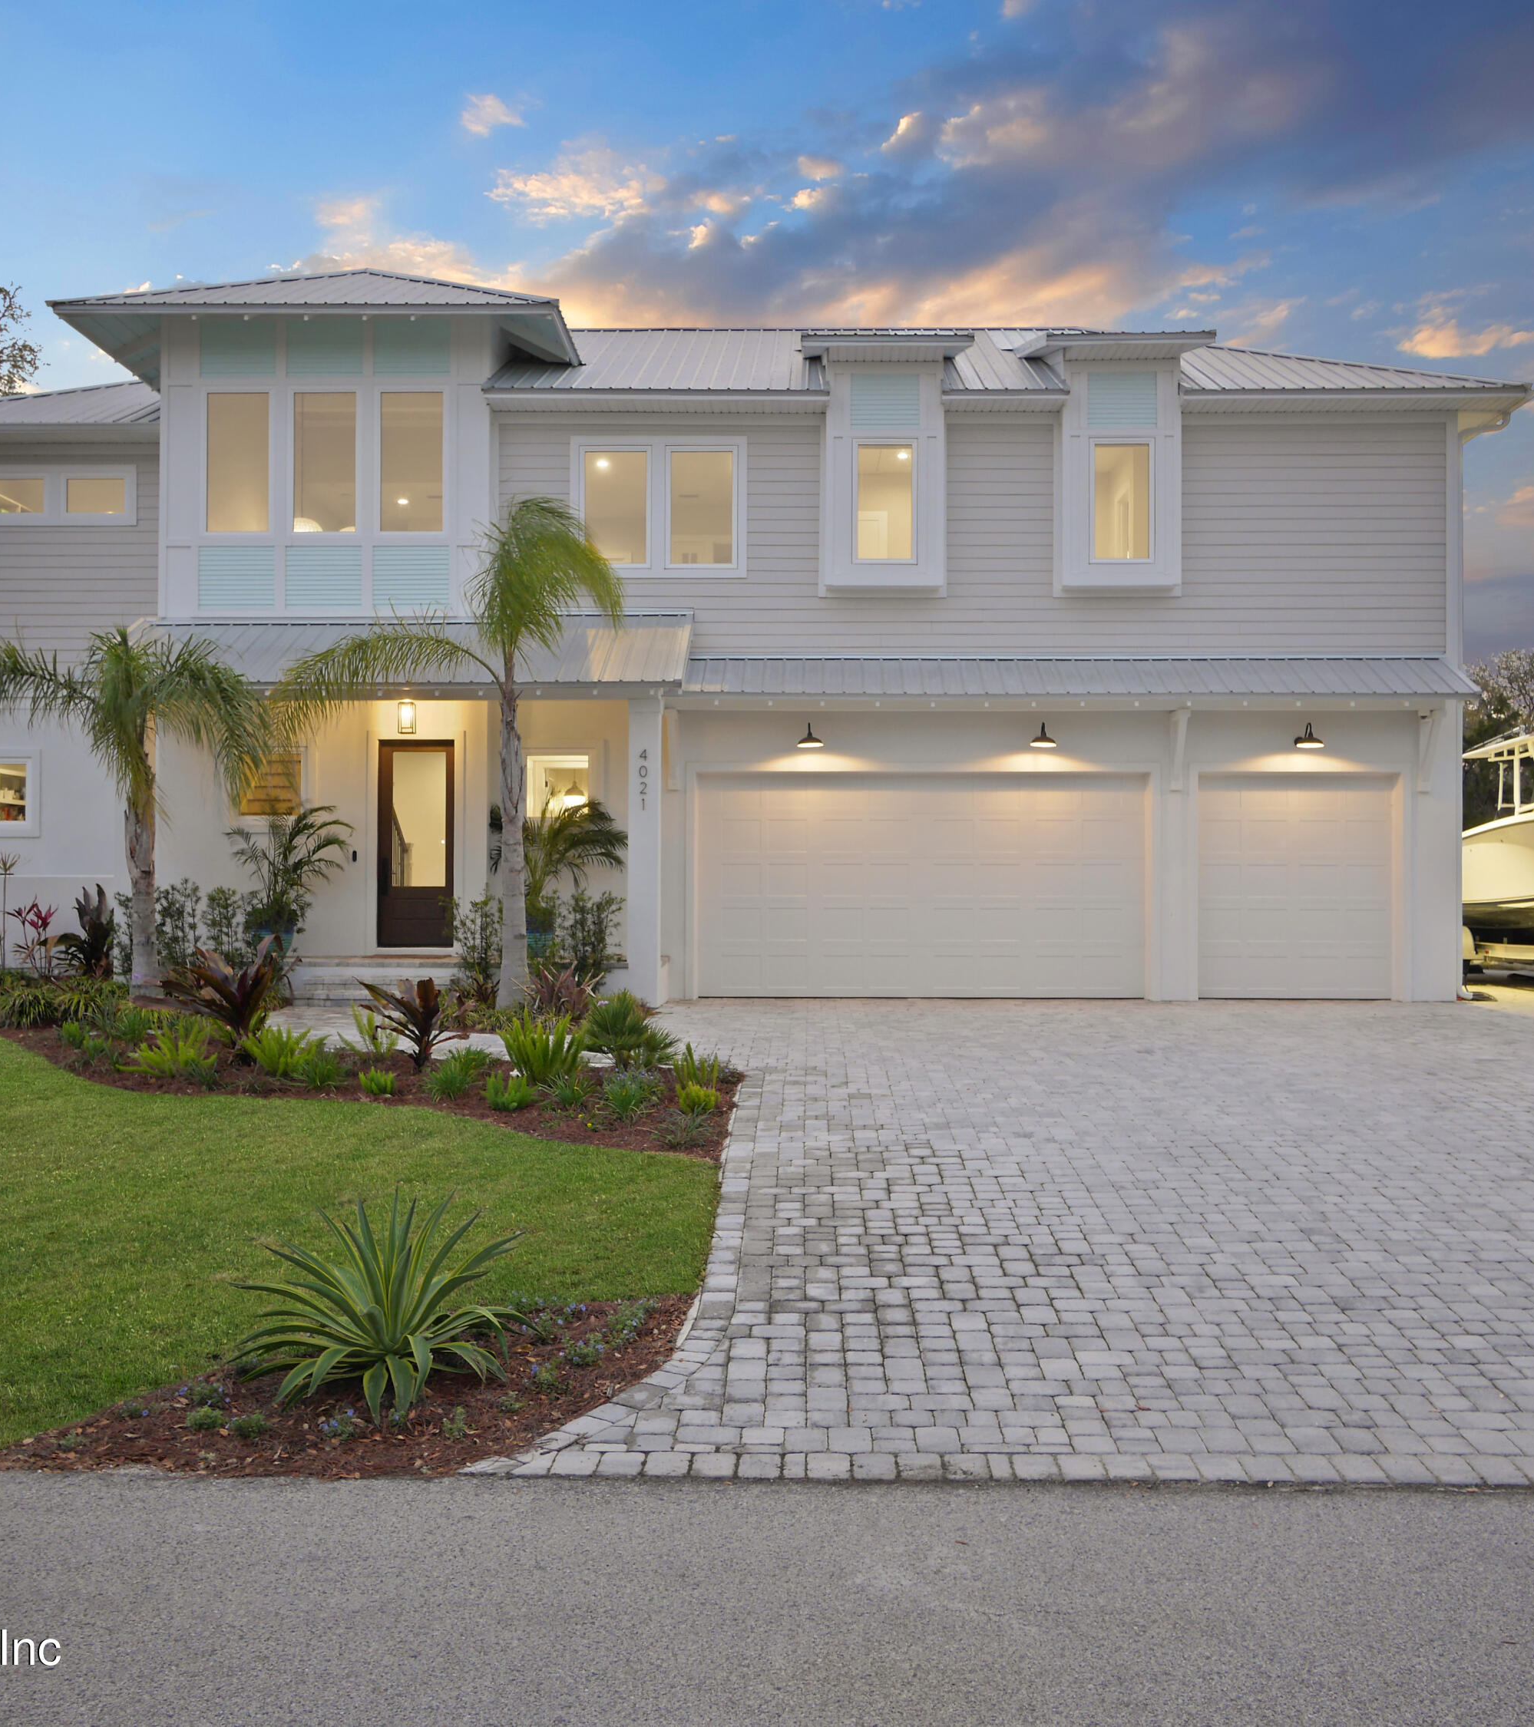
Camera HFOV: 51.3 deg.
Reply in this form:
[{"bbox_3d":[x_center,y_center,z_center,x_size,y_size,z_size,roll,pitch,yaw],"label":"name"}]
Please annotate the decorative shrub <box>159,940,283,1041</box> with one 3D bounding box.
[{"bbox_3d":[-4.800,1.100,14.100,1.100,0.940,1.000,0,0,0],"label":"decorative shrub"}]

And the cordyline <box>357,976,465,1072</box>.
[{"bbox_3d":[-2.720,1.220,12.250,0.820,0.730,0.780,0,0,0],"label":"cordyline"}]

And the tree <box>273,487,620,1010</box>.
[{"bbox_3d":[-3.200,-1.060,15.850,3.500,5.200,2.900,0,0,0],"label":"tree"}]

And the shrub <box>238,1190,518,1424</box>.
[{"bbox_3d":[-1.467,1.590,6.020,1.090,0.720,1.050,0,0,0],"label":"shrub"}]

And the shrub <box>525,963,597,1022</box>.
[{"bbox_3d":[-2.020,1.270,15.700,0.740,0.600,0.700,0,0,0],"label":"shrub"}]

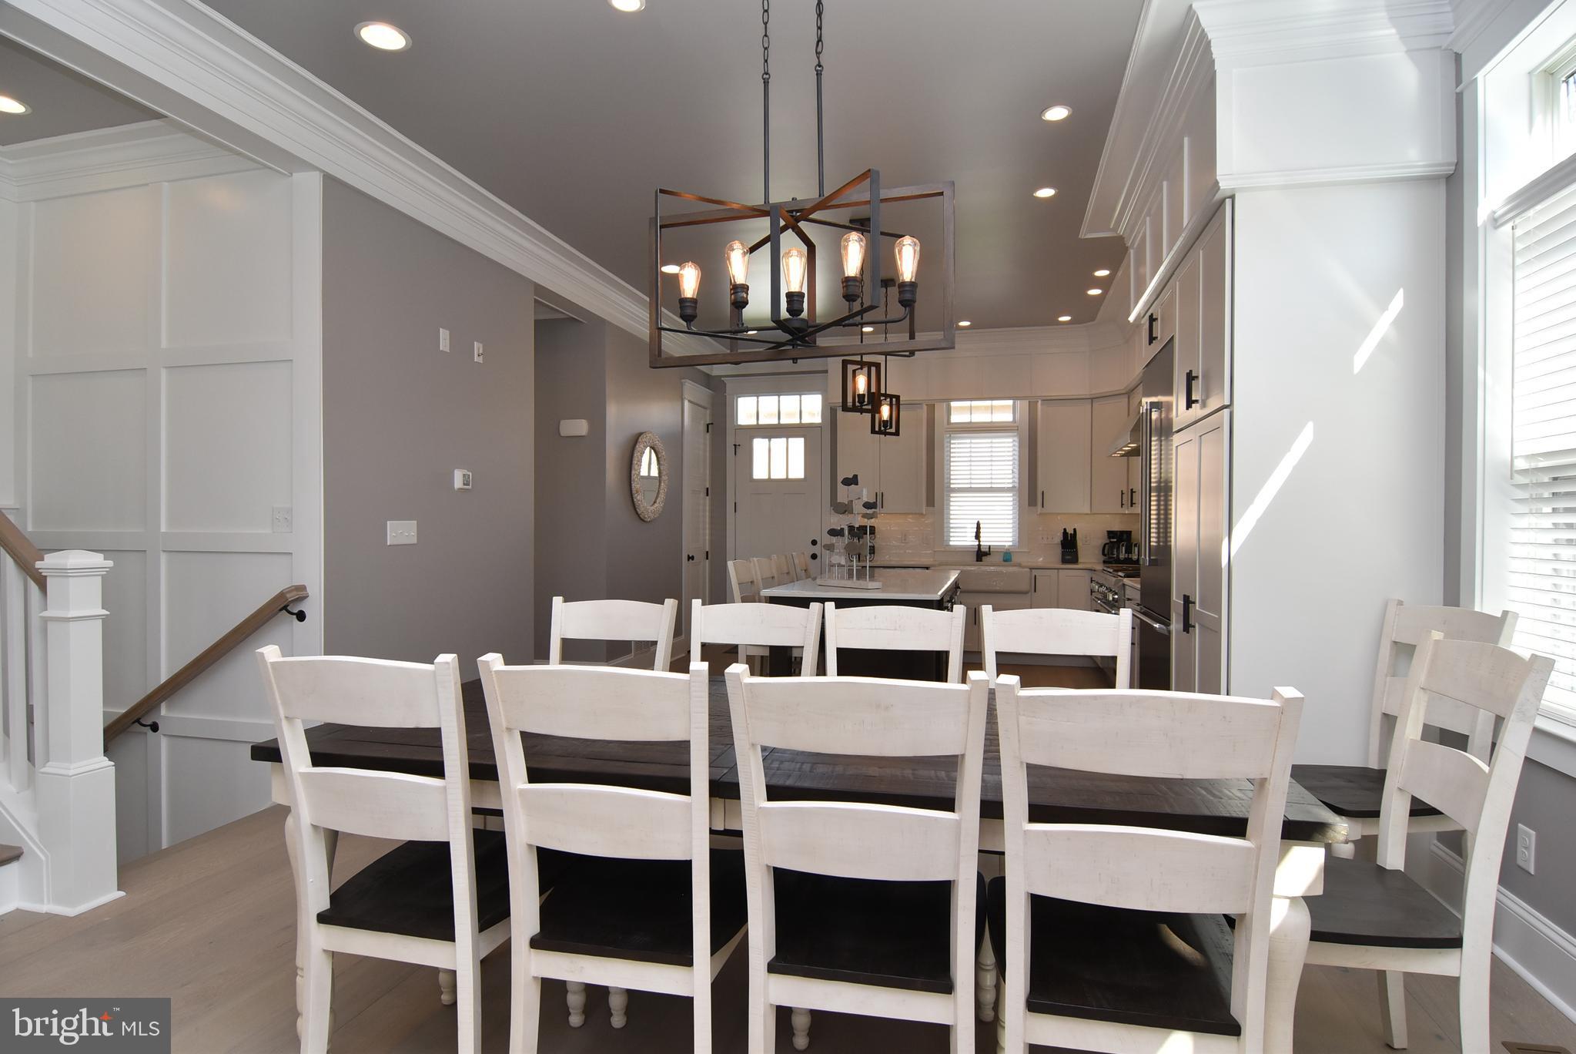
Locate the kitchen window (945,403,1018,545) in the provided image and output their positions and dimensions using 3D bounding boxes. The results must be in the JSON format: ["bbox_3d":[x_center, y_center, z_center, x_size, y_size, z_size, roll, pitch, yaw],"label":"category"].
[{"bbox_3d":[1.886,-0.523,7.681,0.710,1.430,0.110,0,0,15],"label":"kitchen window"}]

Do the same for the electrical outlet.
[{"bbox_3d":[2.070,0.901,2.205,0.012,0.125,0.077,0,0,15],"label":"electrical outlet"}]

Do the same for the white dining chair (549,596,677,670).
[{"bbox_3d":[-0.678,0.762,2.521,0.475,1.020,0.565,0,0,14],"label":"white dining chair"}]

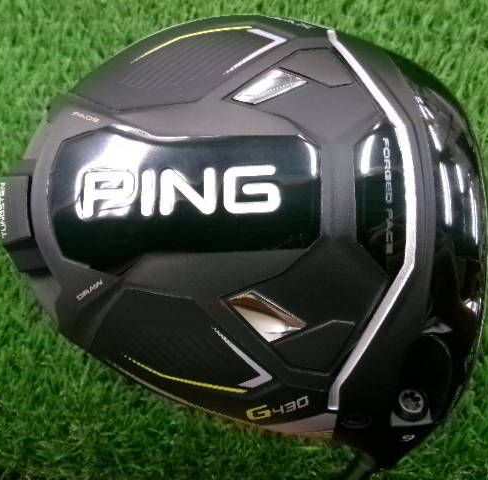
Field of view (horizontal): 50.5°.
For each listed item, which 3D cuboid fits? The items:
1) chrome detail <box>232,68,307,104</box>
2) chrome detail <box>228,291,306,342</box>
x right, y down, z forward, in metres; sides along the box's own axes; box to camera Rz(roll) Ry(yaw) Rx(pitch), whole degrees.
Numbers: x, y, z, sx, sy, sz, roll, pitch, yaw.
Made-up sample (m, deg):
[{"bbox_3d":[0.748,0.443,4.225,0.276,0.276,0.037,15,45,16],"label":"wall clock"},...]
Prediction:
[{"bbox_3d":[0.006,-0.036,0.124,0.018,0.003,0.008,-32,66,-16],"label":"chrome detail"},{"bbox_3d":[0.005,0.017,0.119,0.018,0.003,0.009,39,102,-10],"label":"chrome detail"}]

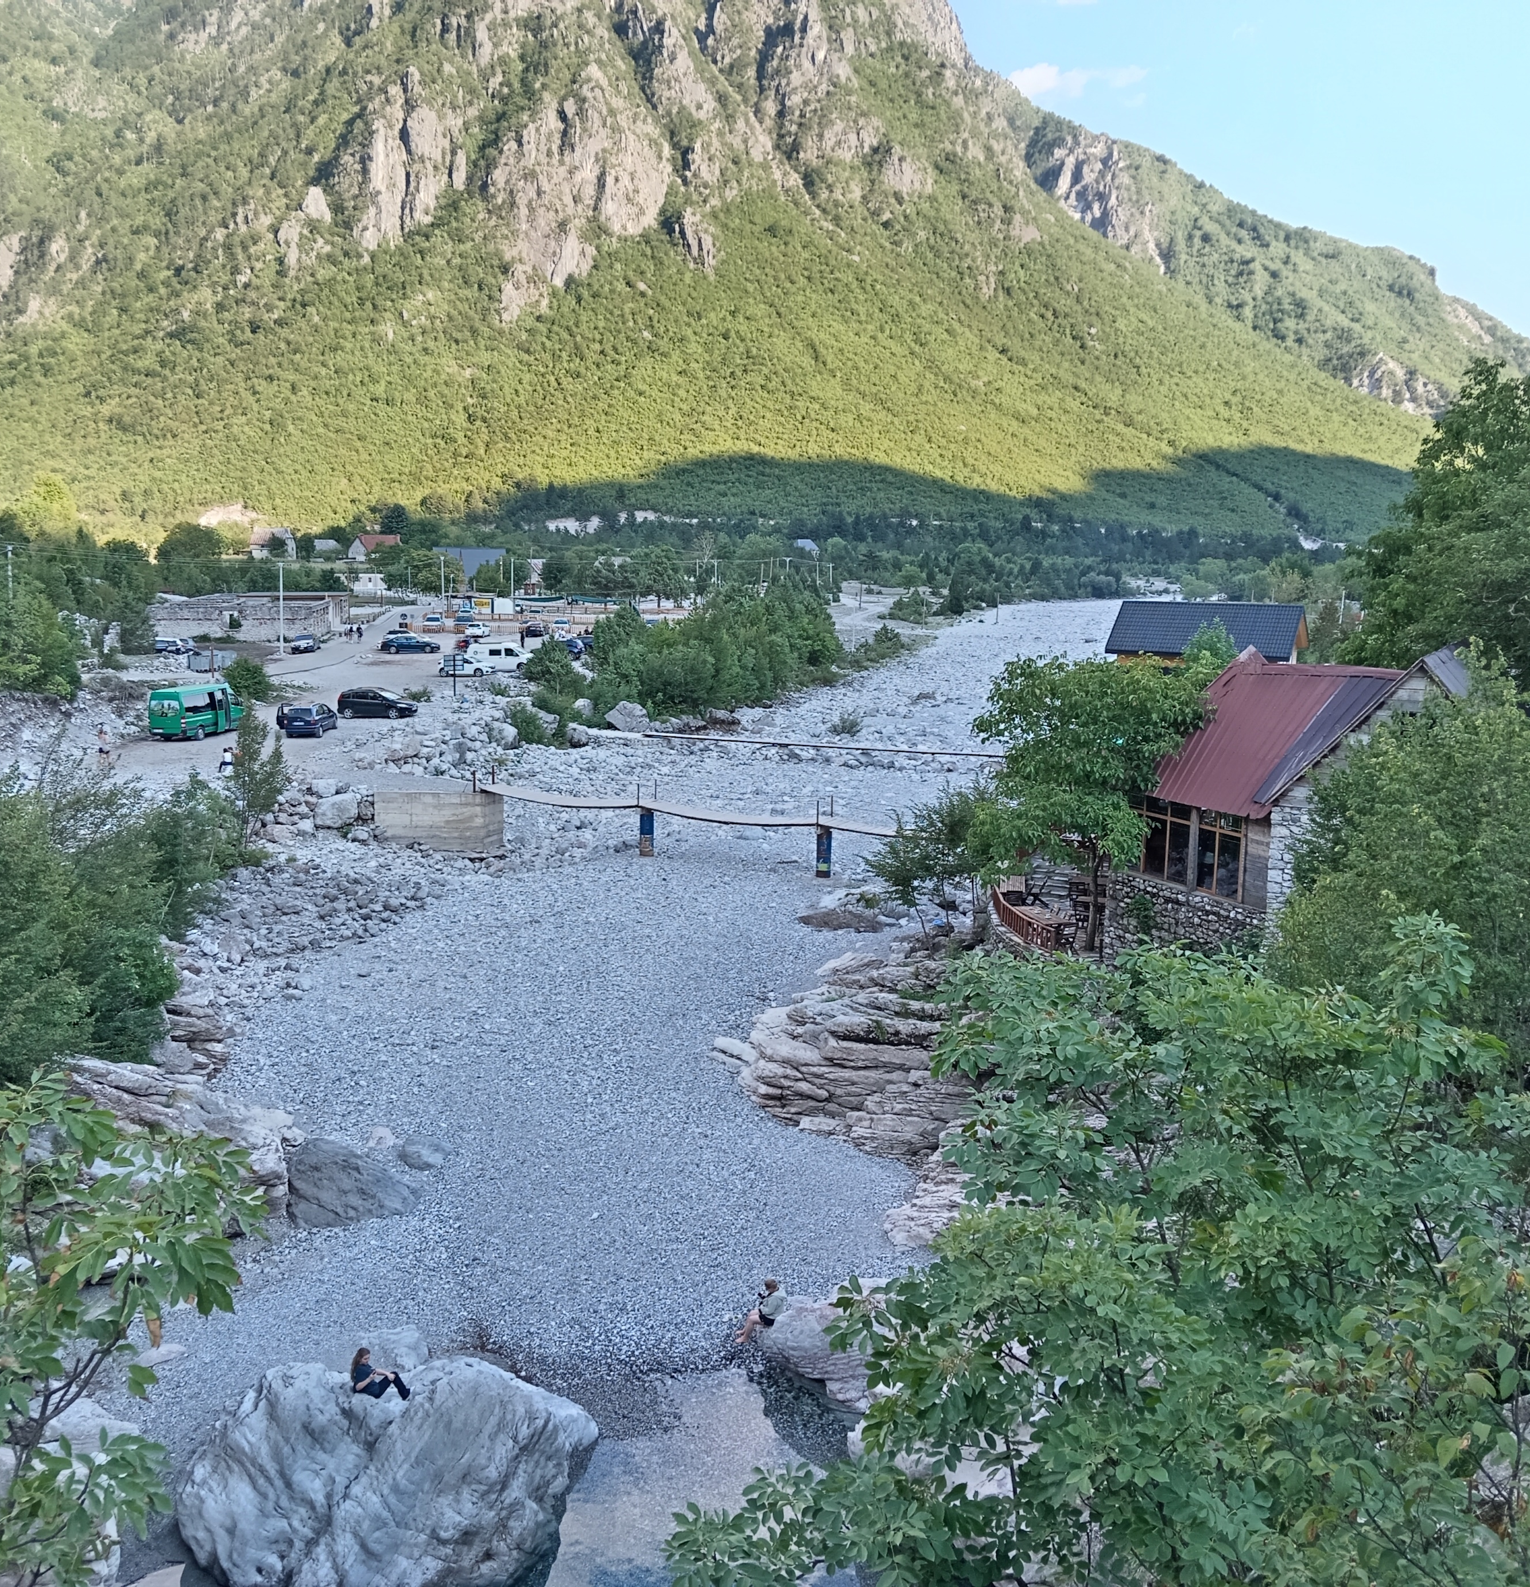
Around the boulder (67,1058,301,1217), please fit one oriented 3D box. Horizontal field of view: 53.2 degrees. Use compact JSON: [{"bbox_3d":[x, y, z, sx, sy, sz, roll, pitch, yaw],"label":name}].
[{"bbox_3d":[-12.168,7.218,32.000,4.200,2.200,2.600,-1,8,-12],"label":"boulder"}]

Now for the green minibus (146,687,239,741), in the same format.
[{"bbox_3d":[-31.086,-4.489,83.816,2.000,2.680,6.500,3,8,13],"label":"green minibus"}]

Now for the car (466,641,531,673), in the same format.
[{"bbox_3d":[-18.104,-9.323,105.865,4.800,1.970,1.900,0,8,-8],"label":"car"}]

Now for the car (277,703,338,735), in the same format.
[{"bbox_3d":[-24.695,-4.040,83.397,1.730,1.500,4.300,1,8,-2],"label":"car"}]

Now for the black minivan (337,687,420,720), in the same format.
[{"bbox_3d":[-22.030,-5.136,86.888,4.400,1.630,1.790,0,8,-5],"label":"black minivan"}]

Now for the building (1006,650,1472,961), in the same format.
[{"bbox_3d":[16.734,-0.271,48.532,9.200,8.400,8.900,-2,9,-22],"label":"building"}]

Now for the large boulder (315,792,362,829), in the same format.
[{"bbox_3d":[-20.095,0.779,72.000,2.100,1.550,1.500,-1,8,-16],"label":"large boulder"}]

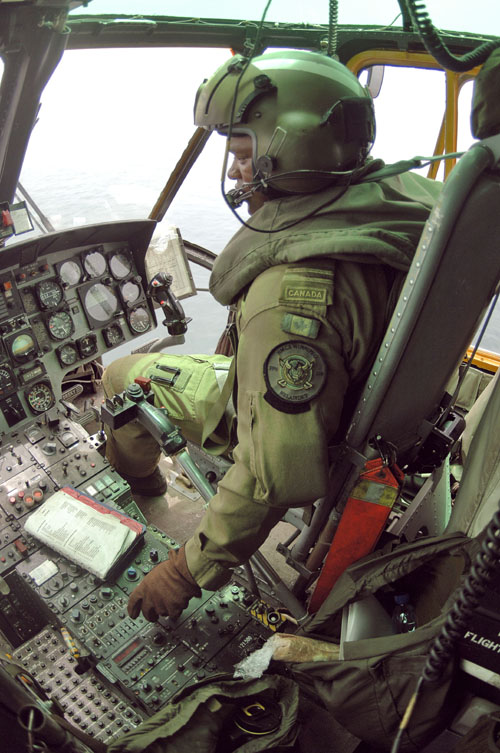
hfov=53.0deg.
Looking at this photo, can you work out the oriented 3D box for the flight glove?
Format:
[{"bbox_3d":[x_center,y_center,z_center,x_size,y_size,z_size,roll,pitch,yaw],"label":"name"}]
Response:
[{"bbox_3d":[-0.177,0.429,1.040,0.155,0.090,0.110,-32,22,10],"label":"flight glove"}]

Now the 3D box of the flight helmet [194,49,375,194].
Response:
[{"bbox_3d":[0.060,-0.456,0.900,0.310,0.245,0.250,-1,24,11],"label":"flight helmet"}]

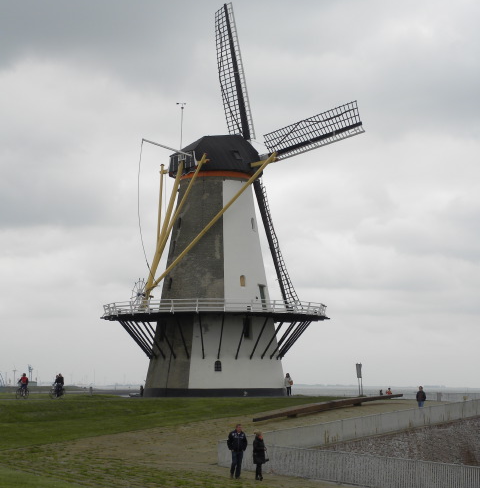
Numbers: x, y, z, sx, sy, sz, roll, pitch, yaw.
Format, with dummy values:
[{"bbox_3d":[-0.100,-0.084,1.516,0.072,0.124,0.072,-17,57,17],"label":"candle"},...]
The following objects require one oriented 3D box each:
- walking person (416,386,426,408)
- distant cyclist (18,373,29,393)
[{"bbox_3d":[11.126,9.594,85.000,0.550,1.740,0.360,-1,-6,11],"label":"walking person"},{"bbox_3d":[-15.166,9.948,97.000,0.620,1.750,1.650,4,-7,-30],"label":"distant cyclist"}]

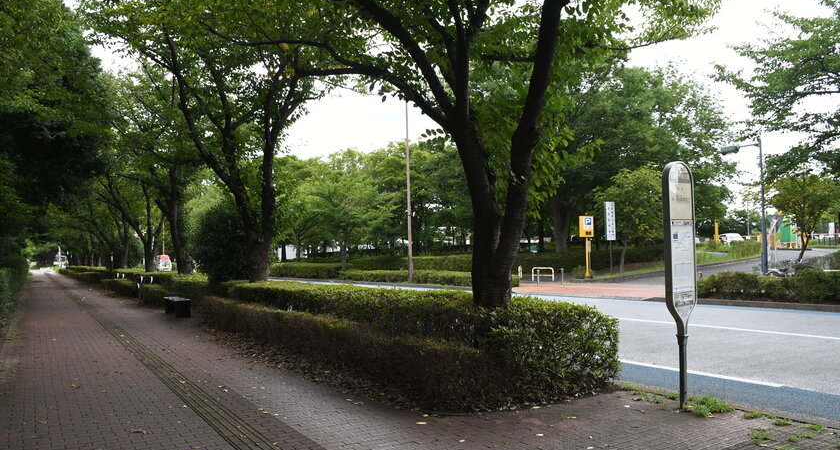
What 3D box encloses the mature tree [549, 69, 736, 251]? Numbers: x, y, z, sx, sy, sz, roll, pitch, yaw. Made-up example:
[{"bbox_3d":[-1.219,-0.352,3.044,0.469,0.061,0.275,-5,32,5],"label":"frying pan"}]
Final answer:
[{"bbox_3d":[15.832,-4.761,46.500,12.000,13.800,12.500,0,-3,-32],"label":"mature tree"}]

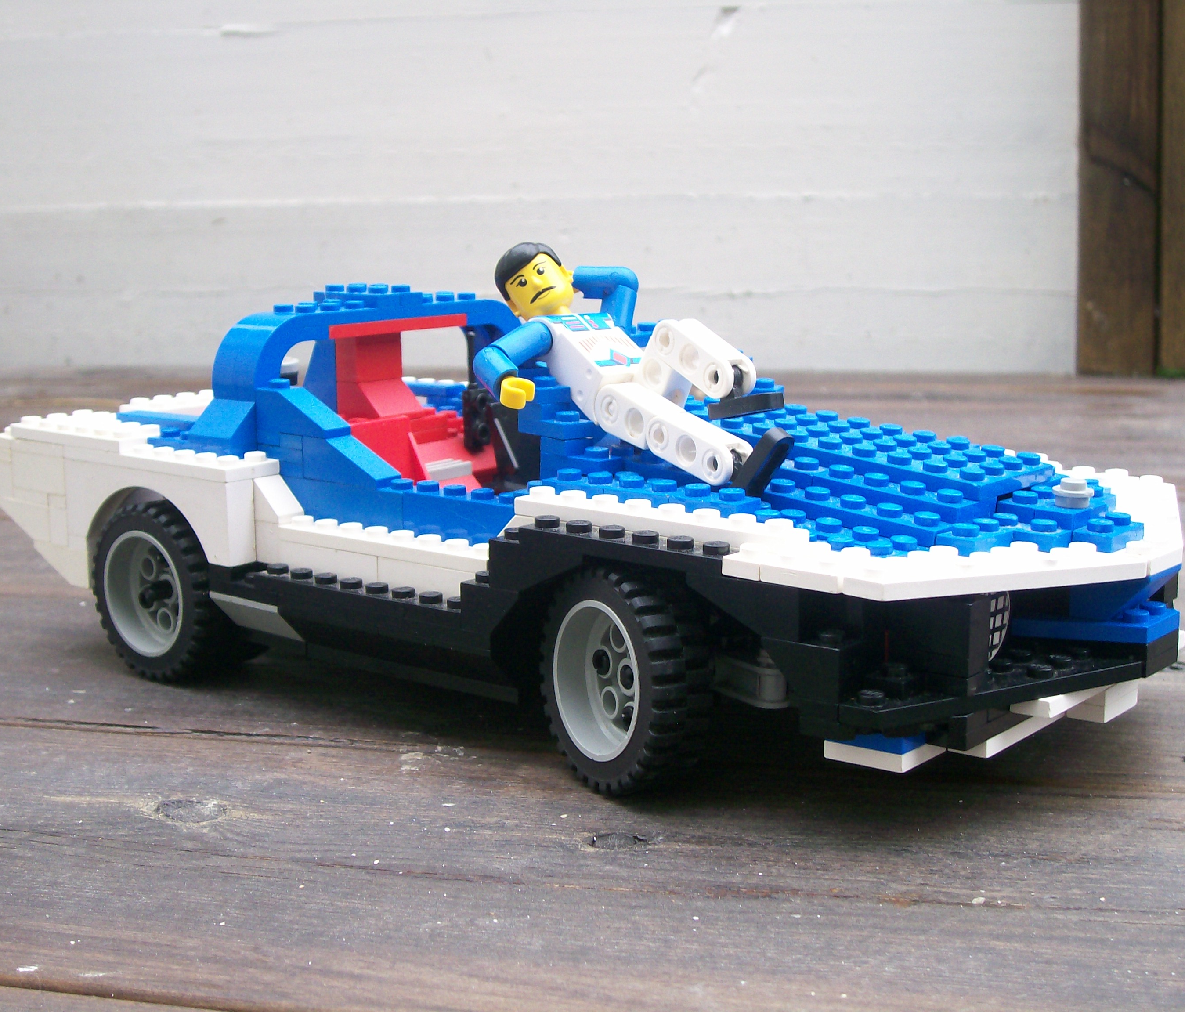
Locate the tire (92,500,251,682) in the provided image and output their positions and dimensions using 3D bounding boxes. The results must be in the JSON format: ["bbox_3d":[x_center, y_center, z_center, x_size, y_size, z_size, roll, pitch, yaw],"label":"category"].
[{"bbox_3d":[-0.104,0.020,0.426,0.043,0.043,0.014,7,12,39],"label":"tire"}]

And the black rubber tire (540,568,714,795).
[{"bbox_3d":[0.006,0.033,0.340,0.014,0.043,0.043,-2,9,-32],"label":"black rubber tire"}]

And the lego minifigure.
[{"bbox_3d":[0.008,-0.029,0.372,0.041,0.036,0.088,-10,49,-40],"label":"lego minifigure"}]

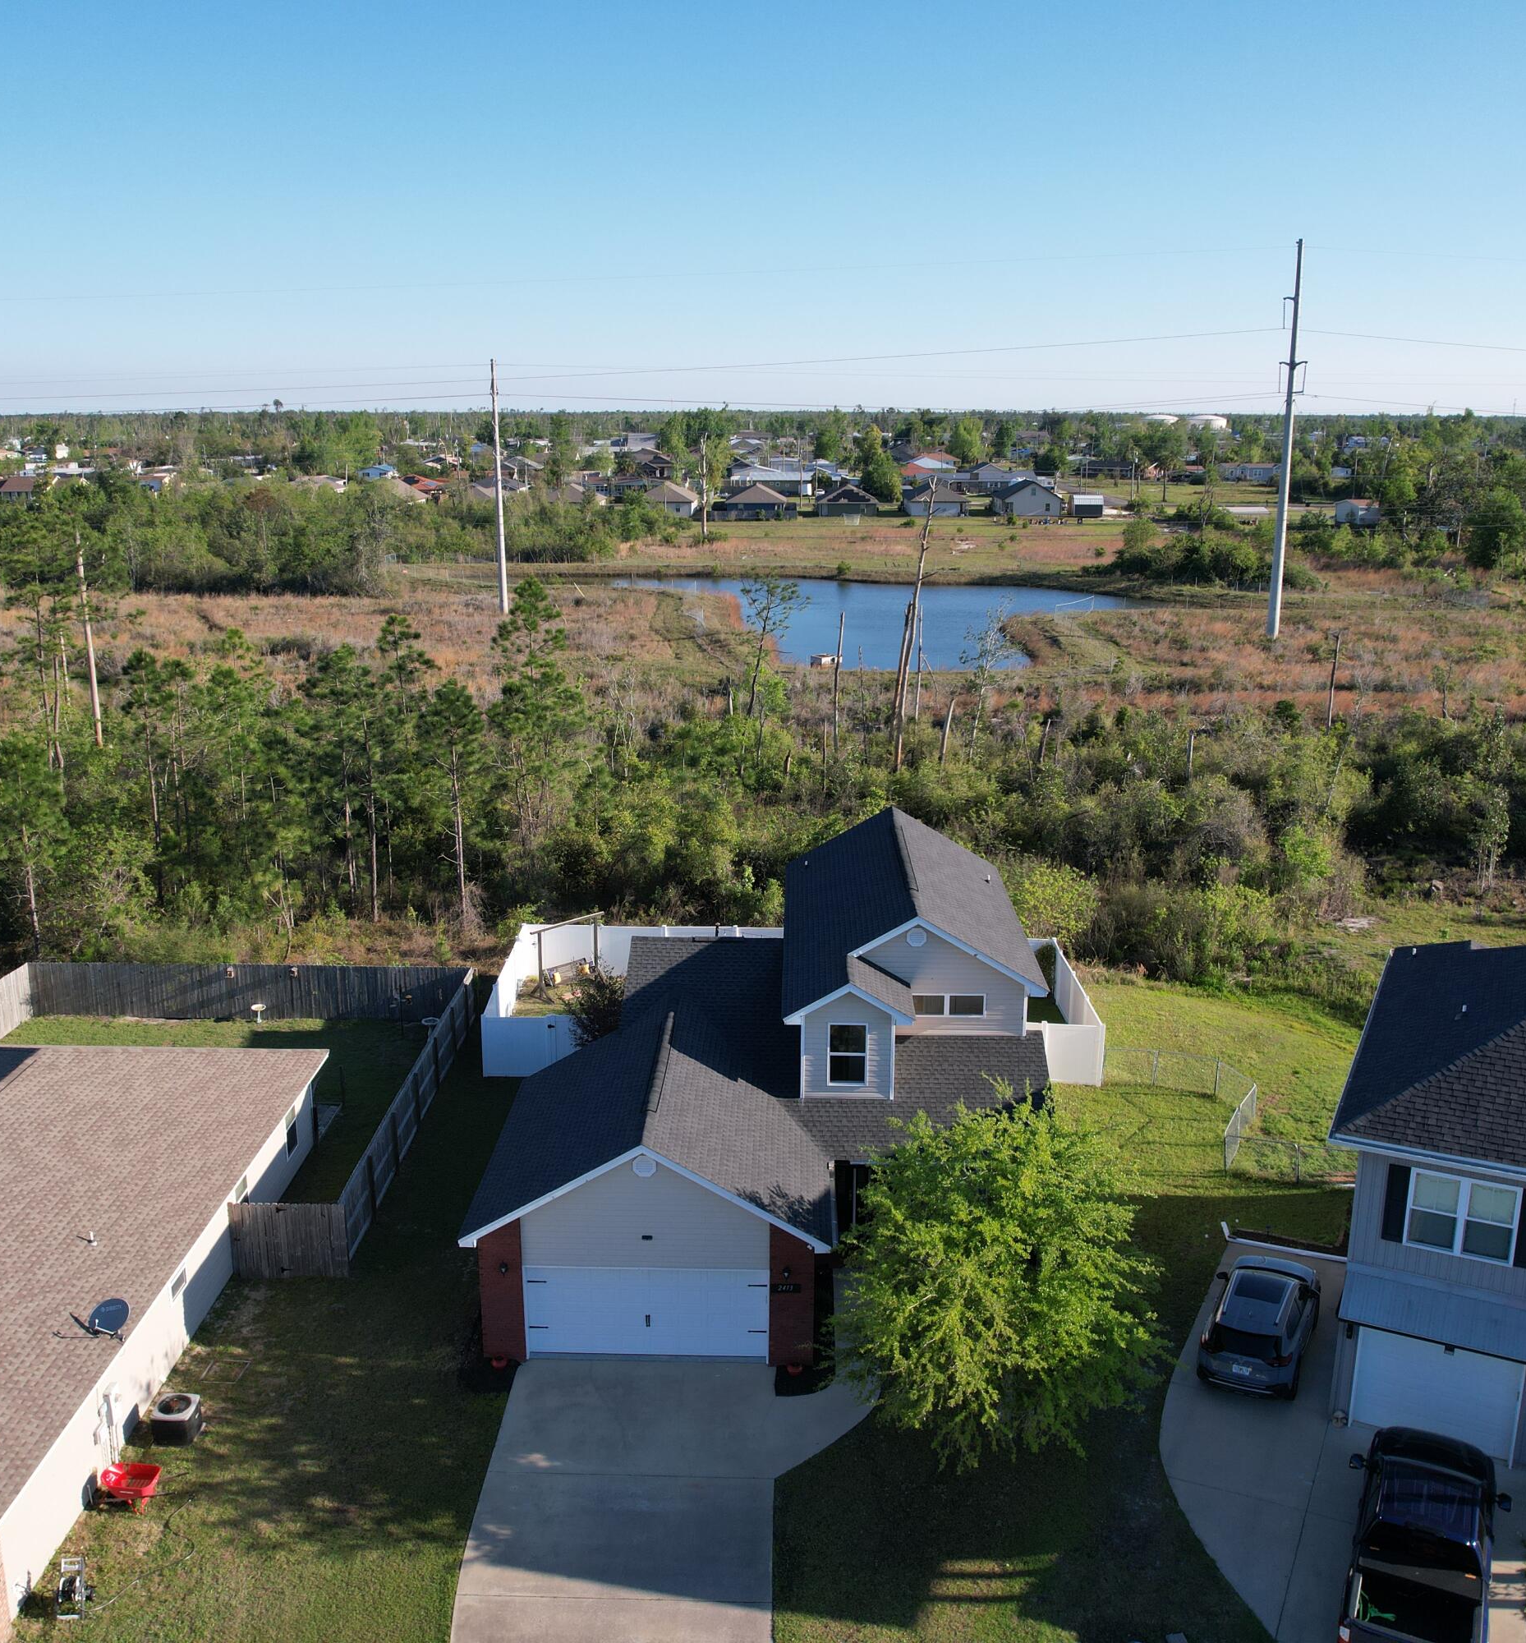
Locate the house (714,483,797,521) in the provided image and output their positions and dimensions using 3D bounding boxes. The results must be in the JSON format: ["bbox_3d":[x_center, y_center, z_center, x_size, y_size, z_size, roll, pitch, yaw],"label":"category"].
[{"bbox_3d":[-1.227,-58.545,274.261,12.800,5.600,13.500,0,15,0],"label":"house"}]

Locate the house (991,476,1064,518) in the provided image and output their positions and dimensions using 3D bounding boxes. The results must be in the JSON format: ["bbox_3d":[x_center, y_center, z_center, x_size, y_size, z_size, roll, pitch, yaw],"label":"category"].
[{"bbox_3d":[48.250,-58.785,273.690,10.600,6.100,14.500,0,15,1],"label":"house"}]

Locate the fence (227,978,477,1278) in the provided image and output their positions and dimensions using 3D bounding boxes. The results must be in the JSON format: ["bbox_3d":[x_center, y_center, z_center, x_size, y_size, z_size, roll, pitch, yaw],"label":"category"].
[{"bbox_3d":[-10.457,7.303,40.140,2.900,1.770,14.600,0,15,0],"label":"fence"}]

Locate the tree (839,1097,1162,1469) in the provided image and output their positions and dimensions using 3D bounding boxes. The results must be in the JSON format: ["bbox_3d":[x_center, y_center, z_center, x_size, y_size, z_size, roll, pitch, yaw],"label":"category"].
[{"bbox_3d":[4.350,8.290,27.670,6.000,6.600,6.000,0,15,0],"label":"tree"}]

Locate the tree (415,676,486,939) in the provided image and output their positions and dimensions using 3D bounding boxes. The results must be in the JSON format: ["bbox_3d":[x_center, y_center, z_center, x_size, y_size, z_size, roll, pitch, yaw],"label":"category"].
[{"bbox_3d":[-11.206,-0.537,54.171,2.700,9.500,2.700,0,15,0],"label":"tree"}]

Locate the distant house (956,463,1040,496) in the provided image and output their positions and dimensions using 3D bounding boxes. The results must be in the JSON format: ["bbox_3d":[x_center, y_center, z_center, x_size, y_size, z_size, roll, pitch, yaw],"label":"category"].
[{"bbox_3d":[54.132,-79.044,348.468,19.000,6.200,12.500,0,15,0],"label":"distant house"}]

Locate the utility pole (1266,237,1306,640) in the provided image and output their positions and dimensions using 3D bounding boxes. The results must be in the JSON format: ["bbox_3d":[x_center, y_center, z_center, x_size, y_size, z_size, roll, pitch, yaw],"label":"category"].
[{"bbox_3d":[42.430,-30.461,122.076,2.200,31.600,1.300,0,15,0],"label":"utility pole"}]

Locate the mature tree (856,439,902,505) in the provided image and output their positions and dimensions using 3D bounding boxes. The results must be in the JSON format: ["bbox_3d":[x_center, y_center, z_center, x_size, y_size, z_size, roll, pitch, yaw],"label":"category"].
[{"bbox_3d":[23.200,-69.636,300.269,9.300,13.000,9.200,0,15,0],"label":"mature tree"}]

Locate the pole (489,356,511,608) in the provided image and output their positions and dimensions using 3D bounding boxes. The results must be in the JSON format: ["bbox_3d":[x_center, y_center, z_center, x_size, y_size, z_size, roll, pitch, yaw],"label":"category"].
[{"bbox_3d":[-24.070,-30.331,137.885,1.100,22.900,1.000,0,15,0],"label":"pole"}]

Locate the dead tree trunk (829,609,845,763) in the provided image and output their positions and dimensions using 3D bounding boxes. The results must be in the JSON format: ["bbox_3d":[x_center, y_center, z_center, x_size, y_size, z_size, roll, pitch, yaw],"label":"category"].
[{"bbox_3d":[4.007,-6.912,79.689,0.600,8.400,0.500,0,15,0],"label":"dead tree trunk"}]

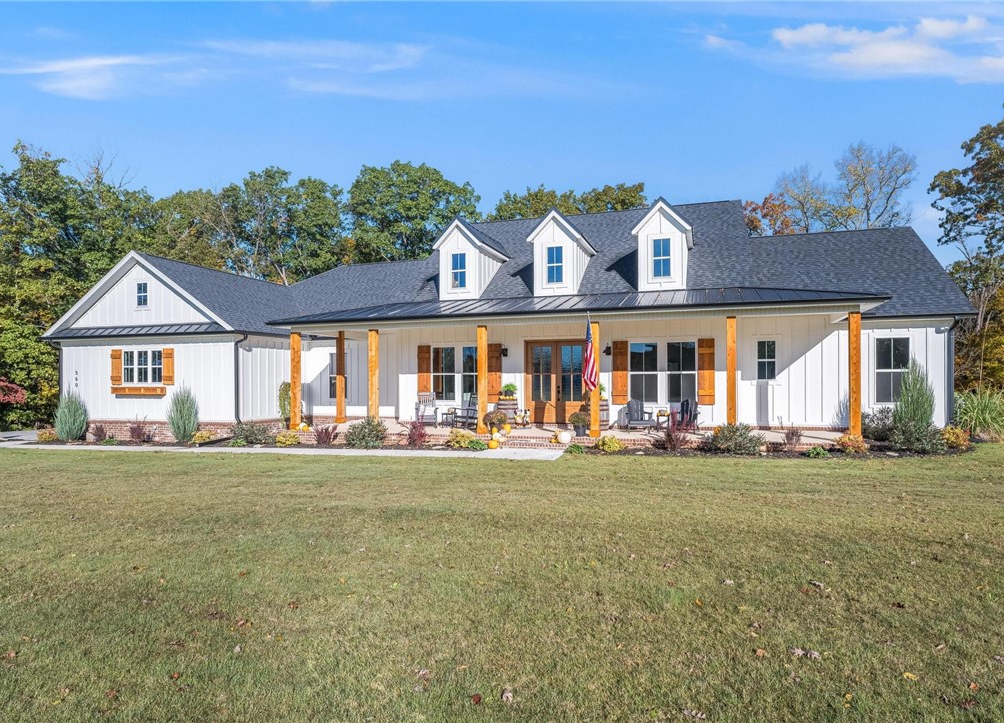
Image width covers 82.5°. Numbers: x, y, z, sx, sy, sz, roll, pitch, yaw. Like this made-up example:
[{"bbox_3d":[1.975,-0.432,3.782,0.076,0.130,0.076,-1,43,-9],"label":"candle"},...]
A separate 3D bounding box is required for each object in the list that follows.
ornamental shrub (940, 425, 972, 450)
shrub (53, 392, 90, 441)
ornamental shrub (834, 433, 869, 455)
[{"bbox_3d":[9.895,1.658,12.500,0.580,0.530,0.570,0,-2,17],"label":"ornamental shrub"},{"bbox_3d":[-15.422,1.950,20.500,1.030,1.830,1.020,0,-2,17],"label":"shrub"},{"bbox_3d":[7.270,1.693,11.900,0.640,0.450,0.620,0,-2,17],"label":"ornamental shrub"}]

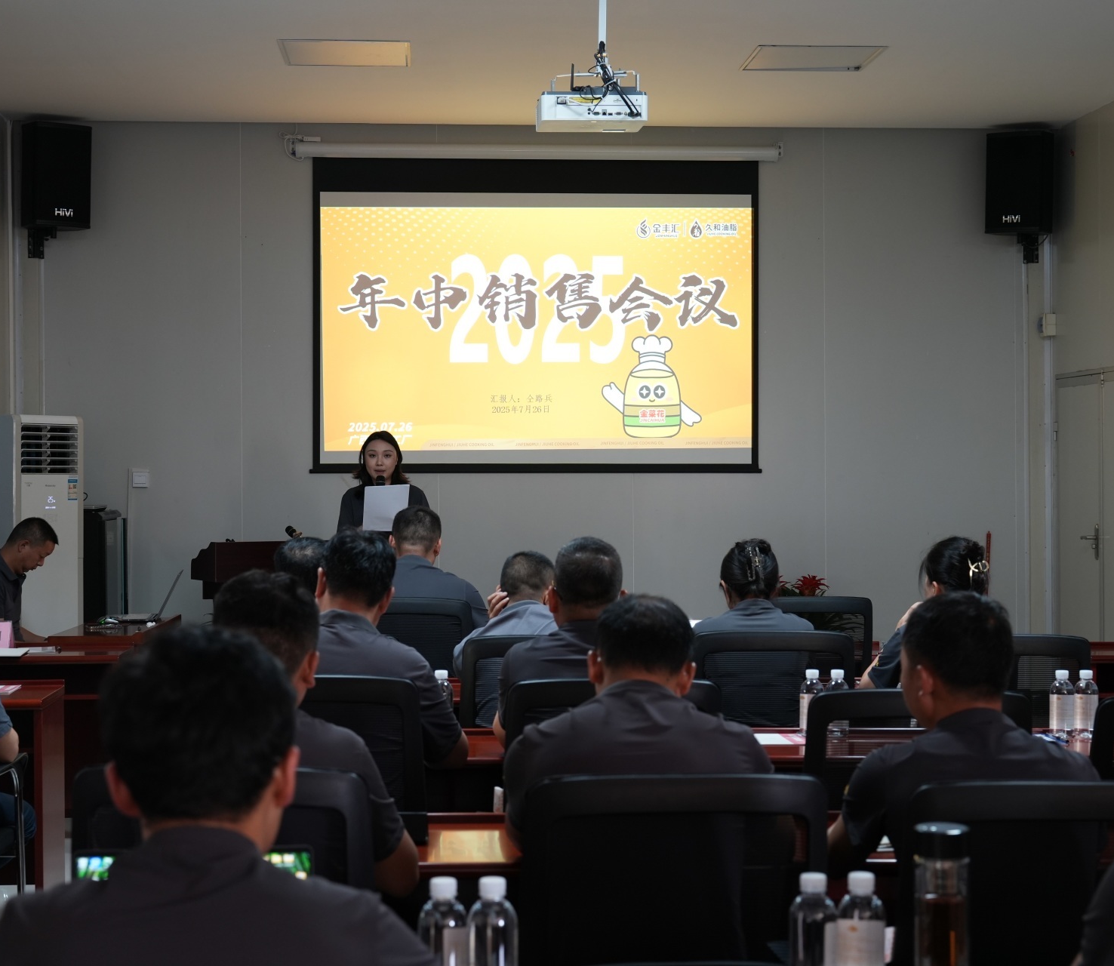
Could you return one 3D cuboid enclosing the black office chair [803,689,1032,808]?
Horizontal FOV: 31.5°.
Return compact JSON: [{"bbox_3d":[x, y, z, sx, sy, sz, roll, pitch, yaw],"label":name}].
[{"bbox_3d":[0.750,0.939,4.415,0.580,0.990,0.580,0,1,-2],"label":"black office chair"}]

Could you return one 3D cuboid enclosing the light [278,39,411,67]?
[{"bbox_3d":[-1.018,-2.084,9.533,0.612,0.040,0.595,0,0,-4],"label":"light"}]

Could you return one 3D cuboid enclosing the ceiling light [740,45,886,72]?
[{"bbox_3d":[1.237,-2.066,9.541,0.615,0.050,0.600,0,0,-4],"label":"ceiling light"}]

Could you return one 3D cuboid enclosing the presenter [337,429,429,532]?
[{"bbox_3d":[-0.777,0.580,8.902,0.470,1.628,0.360,0,0,-4],"label":"presenter"}]

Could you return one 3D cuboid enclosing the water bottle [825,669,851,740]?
[{"bbox_3d":[0.737,0.577,5.160,0.063,0.176,0.063,0,0,-4],"label":"water bottle"}]

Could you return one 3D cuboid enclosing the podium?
[{"bbox_3d":[-1.351,0.835,9.495,0.740,1.110,0.480,0,1,-24],"label":"podium"}]

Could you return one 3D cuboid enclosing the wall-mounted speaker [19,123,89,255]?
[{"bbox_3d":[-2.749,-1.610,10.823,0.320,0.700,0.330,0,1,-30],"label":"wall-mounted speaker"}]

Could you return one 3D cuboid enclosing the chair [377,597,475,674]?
[{"bbox_3d":[-0.527,0.917,7.258,0.580,0.990,0.600,0,0,-1],"label":"chair"}]

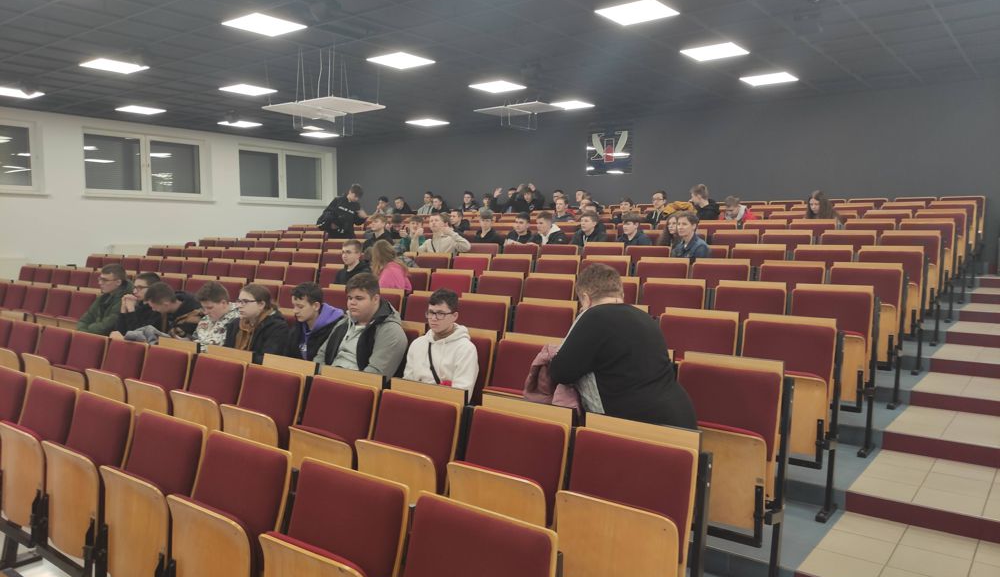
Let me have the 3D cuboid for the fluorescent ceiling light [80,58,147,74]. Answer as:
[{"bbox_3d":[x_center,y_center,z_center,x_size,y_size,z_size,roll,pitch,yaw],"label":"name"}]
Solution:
[{"bbox_3d":[-4.723,-2.741,8.864,0.600,0.060,0.600,4,6,38],"label":"fluorescent ceiling light"}]

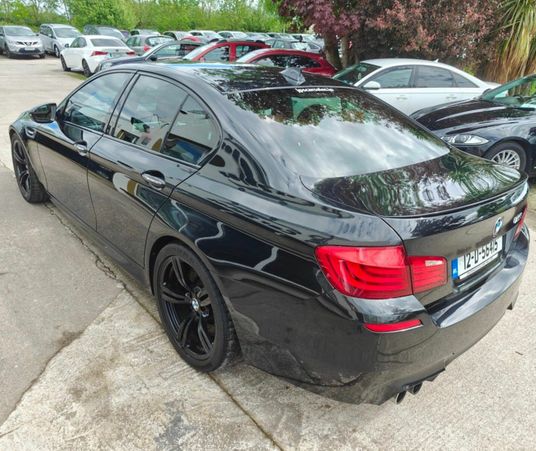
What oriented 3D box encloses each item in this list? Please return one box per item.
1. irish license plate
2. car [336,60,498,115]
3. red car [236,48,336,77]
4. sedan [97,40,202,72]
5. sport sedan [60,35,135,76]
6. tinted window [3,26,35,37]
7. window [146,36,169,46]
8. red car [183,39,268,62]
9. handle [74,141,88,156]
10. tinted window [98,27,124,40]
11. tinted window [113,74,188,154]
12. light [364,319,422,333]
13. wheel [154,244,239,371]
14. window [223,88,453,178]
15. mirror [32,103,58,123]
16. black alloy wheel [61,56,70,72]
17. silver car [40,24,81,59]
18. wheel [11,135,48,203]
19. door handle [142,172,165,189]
[{"bbox_3d":[0.960,0.122,1.856,0.520,0.112,0.020,-16,31,-39],"label":"irish license plate"},{"bbox_3d":[2.428,-2.736,8.816,4.860,1.455,1.860,0,24,-10],"label":"car"},{"bbox_3d":[-0.088,-4.884,13.360,4.250,1.490,1.780,1,23,-8],"label":"red car"},{"bbox_3d":[-3.130,-5.331,13.968,4.700,1.440,1.830,-4,25,-16],"label":"sedan"},{"bbox_3d":[-7.221,-7.173,17.600,1.810,1.430,4.660,-15,30,-38],"label":"sport sedan"},{"bbox_3d":[-14.115,-10.983,23.649,1.420,0.170,0.930,-17,58,-37],"label":"tinted window"},{"bbox_3d":[-4.756,-8.052,18.247,1.150,0.520,0.140,-13,-3,-34],"label":"window"},{"bbox_3d":[-1.987,-5.937,15.349,4.350,1.690,1.810,-3,24,-16],"label":"red car"},{"bbox_3d":[-1.256,-0.512,2.804,0.055,0.045,0.225,-15,30,-40],"label":"handle"},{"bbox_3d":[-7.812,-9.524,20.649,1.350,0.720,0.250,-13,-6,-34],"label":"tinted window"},{"bbox_3d":[-0.699,-0.655,2.431,0.670,0.420,0.060,27,6,42],"label":"tinted window"},{"bbox_3d":[0.465,0.364,1.525,0.250,0.042,0.045,-3,24,-17],"label":"light"},{"bbox_3d":[-0.310,0.392,2.195,0.295,0.685,0.685,-15,30,-40],"label":"wheel"},{"bbox_3d":[0.425,-0.583,2.267,1.200,0.110,0.780,-15,51,-40],"label":"window"},{"bbox_3d":[-1.664,-0.838,3.086,0.230,0.160,0.160,-15,30,-40],"label":"mirror"},{"bbox_3d":[-8.576,-6.911,17.730,0.230,0.650,0.650,-16,30,-35],"label":"black alloy wheel"},{"bbox_3d":[-12.089,-11.014,24.923,1.840,1.680,4.580,-16,30,-35],"label":"silver car"},{"bbox_3d":[-2.305,-0.584,4.158,0.270,0.690,0.690,-15,30,-40],"label":"wheel"},{"bbox_3d":[-0.578,-0.223,2.112,0.055,0.045,0.225,-15,30,-40],"label":"door handle"}]

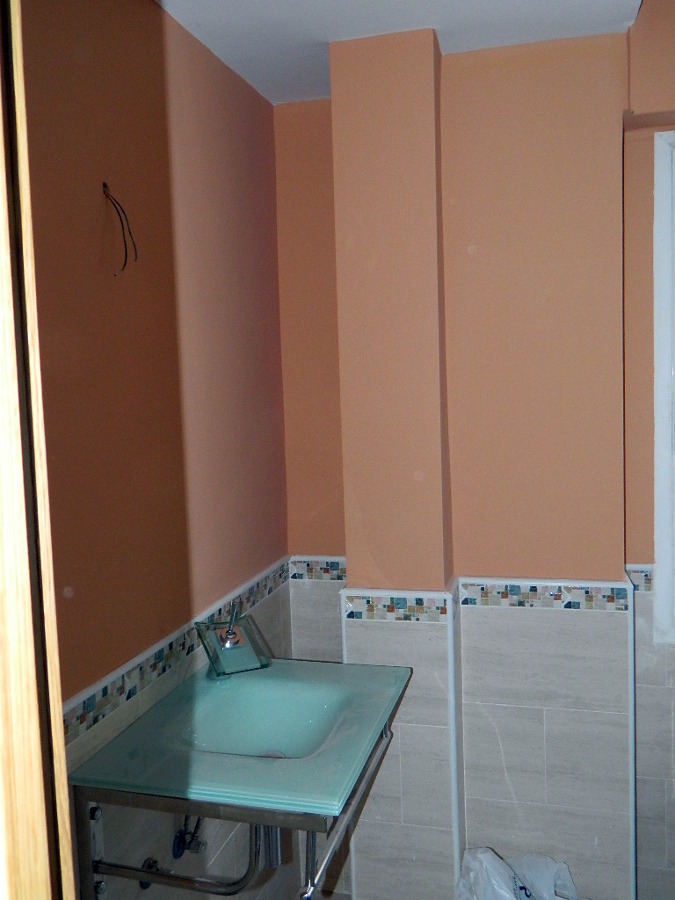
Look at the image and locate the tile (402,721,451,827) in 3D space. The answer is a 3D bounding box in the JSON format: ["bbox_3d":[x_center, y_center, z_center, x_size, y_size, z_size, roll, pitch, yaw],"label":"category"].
[{"bbox_3d":[0.217,0.795,1.966,0.119,0.253,0.012,0,5,16],"label":"tile"}]

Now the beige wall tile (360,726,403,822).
[{"bbox_3d":[0.098,0.796,2.000,0.129,0.253,0.012,0,5,16],"label":"beige wall tile"}]

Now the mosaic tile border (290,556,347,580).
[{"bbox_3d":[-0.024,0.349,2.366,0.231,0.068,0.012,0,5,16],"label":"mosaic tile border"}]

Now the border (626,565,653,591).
[{"bbox_3d":[0.804,0.341,2.144,0.068,0.068,0.012,0,5,16],"label":"border"}]

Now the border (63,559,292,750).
[{"bbox_3d":[-0.297,0.401,1.844,0.012,0.068,1.147,0,5,16],"label":"border"}]

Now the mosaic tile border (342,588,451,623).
[{"bbox_3d":[0.142,0.379,1.949,0.263,0.068,0.012,0,5,16],"label":"mosaic tile border"}]

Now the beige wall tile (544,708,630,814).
[{"bbox_3d":[0.627,0.777,2.024,0.201,0.253,0.012,0,5,16],"label":"beige wall tile"}]

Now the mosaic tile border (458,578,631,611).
[{"bbox_3d":[0.515,0.361,2.017,0.416,0.068,0.012,0,5,16],"label":"mosaic tile border"}]

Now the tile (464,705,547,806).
[{"bbox_3d":[0.432,0.779,2.079,0.205,0.253,0.012,0,5,16],"label":"tile"}]

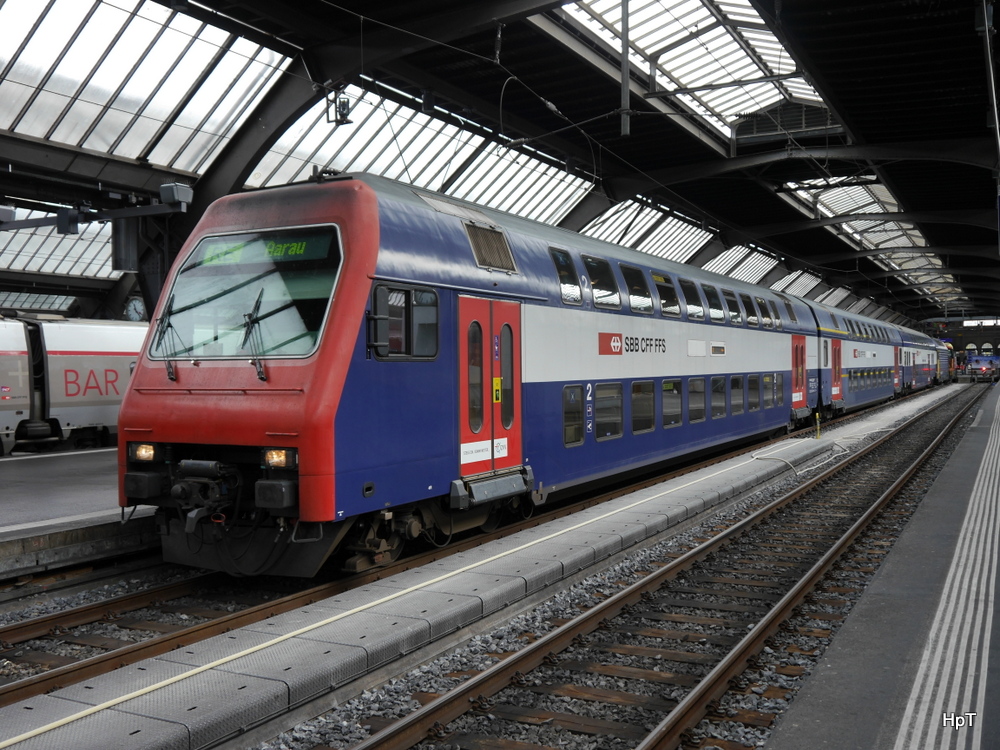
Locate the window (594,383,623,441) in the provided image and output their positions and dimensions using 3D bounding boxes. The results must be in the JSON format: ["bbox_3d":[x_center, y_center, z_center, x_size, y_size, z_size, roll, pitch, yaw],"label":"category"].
[{"bbox_3d":[1.689,0.571,16.283,0.080,0.890,1.260,0,1,26],"label":"window"}]

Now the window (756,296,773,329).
[{"bbox_3d":[6.827,-1.586,26.845,0.090,0.830,1.190,-16,-7,26],"label":"window"}]

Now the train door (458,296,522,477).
[{"bbox_3d":[-0.112,0.125,12.672,0.100,2.090,1.660,0,1,26],"label":"train door"}]

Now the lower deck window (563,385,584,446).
[{"bbox_3d":[1.042,0.579,14.985,0.080,0.900,0.780,0,1,26],"label":"lower deck window"}]

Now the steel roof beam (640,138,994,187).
[{"bbox_3d":[7.187,-5.087,24.842,8.500,0.880,0.330,0,1,26],"label":"steel roof beam"}]

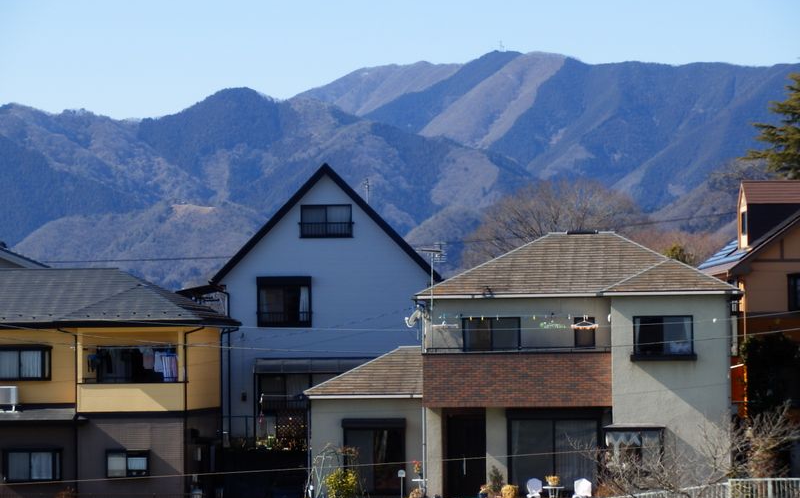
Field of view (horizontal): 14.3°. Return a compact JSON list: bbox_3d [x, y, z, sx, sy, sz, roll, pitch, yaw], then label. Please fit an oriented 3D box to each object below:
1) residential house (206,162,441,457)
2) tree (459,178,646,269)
[{"bbox_3d":[-2.420,1.800,105.000,7.400,9.050,9.300,-1,0,-1],"label":"residential house"},{"bbox_3d":[9.000,0.750,190.000,10.800,9.800,10.500,-1,0,0],"label":"tree"}]

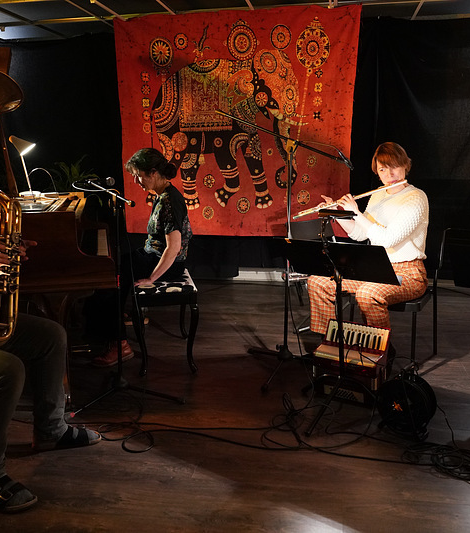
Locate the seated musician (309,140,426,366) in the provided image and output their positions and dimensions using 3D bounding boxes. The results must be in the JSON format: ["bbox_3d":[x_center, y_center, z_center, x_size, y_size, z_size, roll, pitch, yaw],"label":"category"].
[{"bbox_3d":[0.850,-0.064,3.225,0.800,1.340,0.580,-8,13,-40],"label":"seated musician"}]

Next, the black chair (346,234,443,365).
[{"bbox_3d":[1.030,0.169,3.377,0.470,0.830,0.520,8,12,38],"label":"black chair"}]

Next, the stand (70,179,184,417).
[{"bbox_3d":[-0.540,0.125,2.710,0.540,1.140,0.540,3,10,17],"label":"stand"}]

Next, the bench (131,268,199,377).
[{"bbox_3d":[-0.440,0.335,3.385,0.370,0.500,0.670,-1,10,-9],"label":"bench"}]

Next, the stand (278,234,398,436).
[{"bbox_3d":[0.490,0.290,2.545,0.520,0.870,0.500,6,11,31],"label":"stand"}]

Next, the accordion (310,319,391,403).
[{"bbox_3d":[0.590,0.490,2.772,0.360,0.400,0.210,6,11,30],"label":"accordion"}]

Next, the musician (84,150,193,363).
[{"bbox_3d":[-0.580,-0.070,3.316,0.680,1.320,0.500,-1,10,-9],"label":"musician"}]

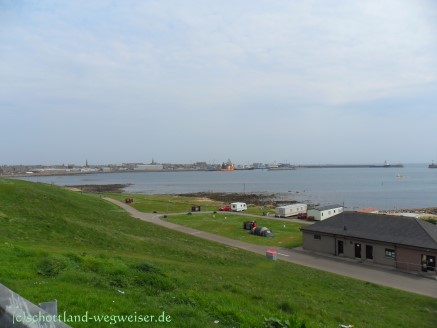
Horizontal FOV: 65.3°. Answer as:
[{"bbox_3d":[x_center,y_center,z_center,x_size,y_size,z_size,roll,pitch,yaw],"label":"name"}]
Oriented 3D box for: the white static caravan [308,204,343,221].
[{"bbox_3d":[26.800,12.250,84.800,10.400,2.700,3.500,0,0,-43],"label":"white static caravan"}]

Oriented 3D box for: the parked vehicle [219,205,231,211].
[{"bbox_3d":[2.100,13.100,100.500,4.200,1.500,1.750,0,0,-38],"label":"parked vehicle"}]

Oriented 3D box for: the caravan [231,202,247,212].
[{"bbox_3d":[6.050,12.420,99.200,2.200,2.600,4.900,0,0,44],"label":"caravan"}]

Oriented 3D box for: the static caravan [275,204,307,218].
[{"bbox_3d":[19.500,12.350,90.600,10.200,2.800,3.000,0,0,-44],"label":"static caravan"}]

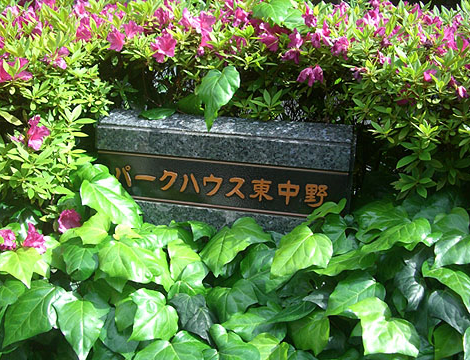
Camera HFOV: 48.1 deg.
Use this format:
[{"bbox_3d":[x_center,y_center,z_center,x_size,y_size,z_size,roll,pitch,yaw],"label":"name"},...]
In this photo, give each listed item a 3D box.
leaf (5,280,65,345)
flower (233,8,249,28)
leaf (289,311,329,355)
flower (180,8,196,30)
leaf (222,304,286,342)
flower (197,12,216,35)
[{"bbox_3d":[-0.407,0.271,1.070,0.095,0.035,0.140,33,63,27],"label":"leaf"},{"bbox_3d":[0.020,-0.490,1.600,0.055,0.058,0.045,0,-18,0],"label":"flower"},{"bbox_3d":[0.154,0.313,1.090,0.085,0.100,0.025,-11,-21,-1],"label":"leaf"},{"bbox_3d":[-0.144,-0.487,1.600,0.052,0.060,0.045,0,-18,0],"label":"flower"},{"bbox_3d":[0.042,0.327,1.200,0.140,0.030,0.090,-2,53,2],"label":"leaf"},{"bbox_3d":[-0.077,-0.425,1.430,0.052,0.060,0.050,-3,13,-2],"label":"flower"}]

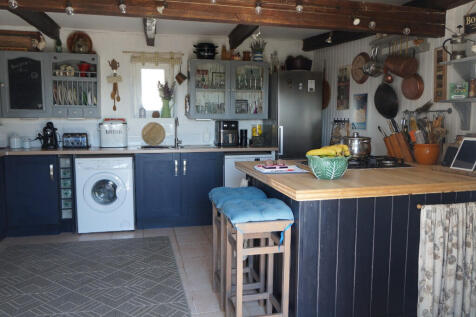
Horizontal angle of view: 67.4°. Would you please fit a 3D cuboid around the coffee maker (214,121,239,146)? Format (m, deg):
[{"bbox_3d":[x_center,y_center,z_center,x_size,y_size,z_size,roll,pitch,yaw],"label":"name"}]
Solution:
[{"bbox_3d":[-0.132,-0.323,4.630,0.230,0.320,0.330,-1,7,-13],"label":"coffee maker"}]

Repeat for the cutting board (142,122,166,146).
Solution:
[{"bbox_3d":[-1.079,-0.310,4.602,0.298,0.298,0.035,-1,1,-13],"label":"cutting board"}]

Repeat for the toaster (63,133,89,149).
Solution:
[{"bbox_3d":[-1.943,-0.220,4.302,0.270,0.185,0.220,-1,7,-13],"label":"toaster"}]

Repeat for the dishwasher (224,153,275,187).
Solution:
[{"bbox_3d":[0.063,0.337,4.720,0.600,0.840,0.580,-2,6,-15],"label":"dishwasher"}]

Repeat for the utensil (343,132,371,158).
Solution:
[{"bbox_3d":[1.018,-0.110,3.061,0.250,0.205,0.250,2,7,18],"label":"utensil"}]

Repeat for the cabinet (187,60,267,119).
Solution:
[{"bbox_3d":[-0.138,-0.870,4.640,1.020,0.735,0.330,-1,7,-13],"label":"cabinet"}]

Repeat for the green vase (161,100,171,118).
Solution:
[{"bbox_3d":[-0.936,-0.648,4.625,0.130,0.250,0.130,-1,6,-12],"label":"green vase"}]

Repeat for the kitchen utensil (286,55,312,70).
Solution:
[{"bbox_3d":[0.806,-1.218,4.673,0.360,0.245,0.220,-2,6,-15],"label":"kitchen utensil"}]

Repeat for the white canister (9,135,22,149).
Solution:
[{"bbox_3d":[-2.570,-0.189,4.127,0.130,0.155,0.130,-1,6,-12],"label":"white canister"}]

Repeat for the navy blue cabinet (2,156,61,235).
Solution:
[{"bbox_3d":[-2.264,0.375,4.109,0.505,0.870,0.570,-2,6,-15],"label":"navy blue cabinet"}]

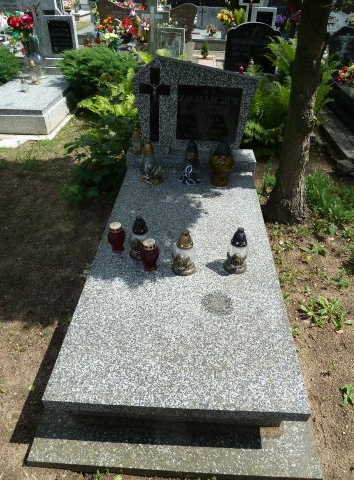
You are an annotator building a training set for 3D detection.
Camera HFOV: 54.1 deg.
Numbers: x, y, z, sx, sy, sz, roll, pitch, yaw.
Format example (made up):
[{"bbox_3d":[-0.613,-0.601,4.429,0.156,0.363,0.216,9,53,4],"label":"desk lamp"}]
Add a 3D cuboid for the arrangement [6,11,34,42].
[{"bbox_3d":[-1.963,-2.662,4.327,0.330,0.320,0.260,2,38,2],"label":"arrangement"}]

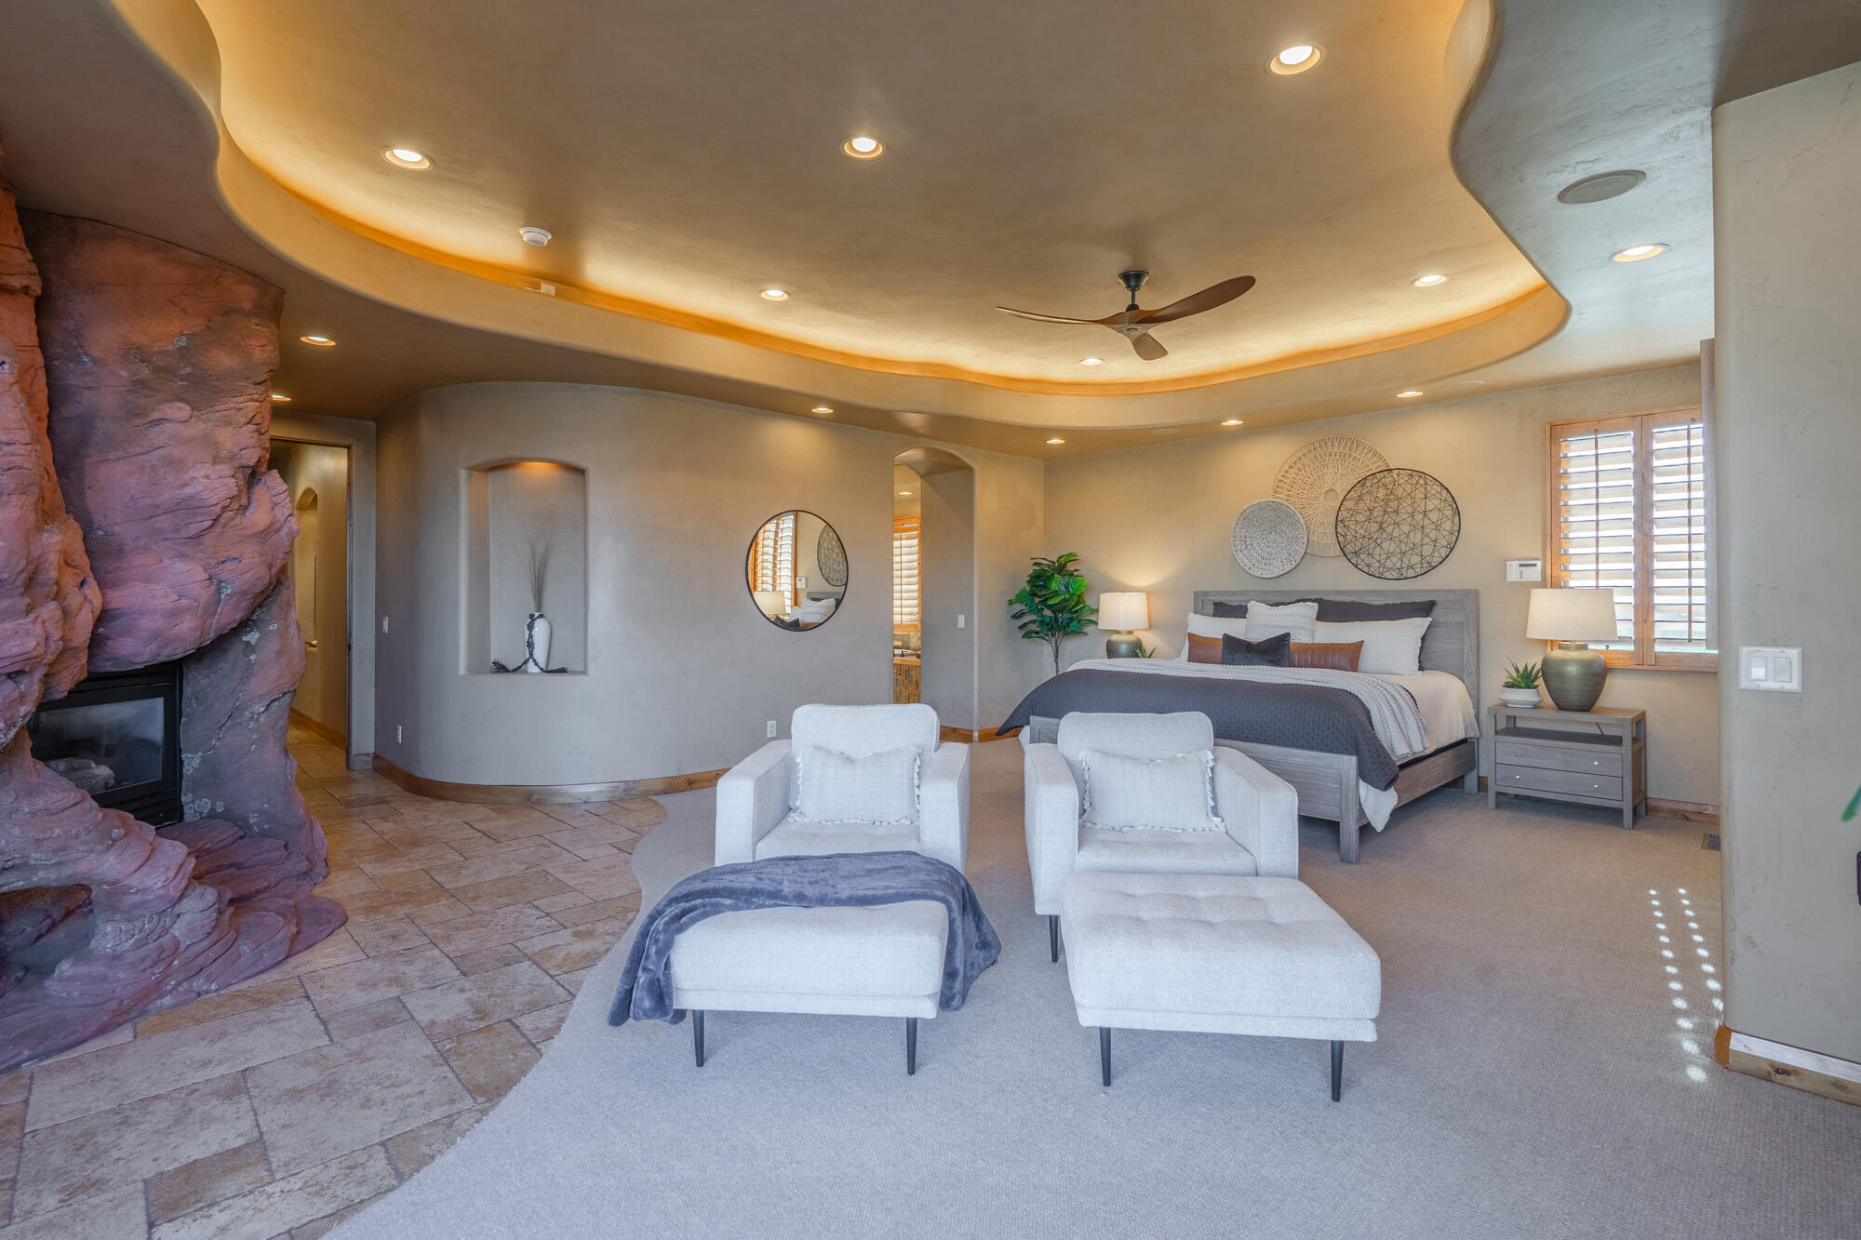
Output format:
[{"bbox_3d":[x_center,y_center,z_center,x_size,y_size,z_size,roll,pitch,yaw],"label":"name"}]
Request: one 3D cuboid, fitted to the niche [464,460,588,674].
[{"bbox_3d":[-2.666,-0.361,5.629,0.830,1.430,0.330,0,1,0],"label":"niche"}]

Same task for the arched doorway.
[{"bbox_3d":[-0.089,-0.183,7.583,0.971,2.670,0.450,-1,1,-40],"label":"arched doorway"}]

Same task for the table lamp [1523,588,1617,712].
[{"bbox_3d":[3.941,0.189,5.056,0.420,0.725,0.420,-1,1,-43],"label":"table lamp"}]

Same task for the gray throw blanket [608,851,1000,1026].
[{"bbox_3d":[-0.335,0.962,2.547,1.080,0.345,0.540,0,1,4],"label":"gray throw blanket"}]

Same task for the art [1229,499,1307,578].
[{"bbox_3d":[2.683,-0.639,6.573,0.045,0.640,0.635,-1,1,-44],"label":"art"}]

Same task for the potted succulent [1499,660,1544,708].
[{"bbox_3d":[3.713,0.408,5.190,0.210,0.285,0.210,-1,1,-43],"label":"potted succulent"}]

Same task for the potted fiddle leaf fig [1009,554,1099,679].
[{"bbox_3d":[1.160,0.259,7.697,0.750,1.770,0.800,0,1,0],"label":"potted fiddle leaf fig"}]

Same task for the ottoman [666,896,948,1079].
[{"bbox_3d":[-0.329,1.030,2.502,0.740,0.420,0.550,0,1,4],"label":"ottoman"}]

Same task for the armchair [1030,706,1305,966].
[{"bbox_3d":[0.859,0.807,3.318,0.890,0.825,0.860,0,1,5],"label":"armchair"}]

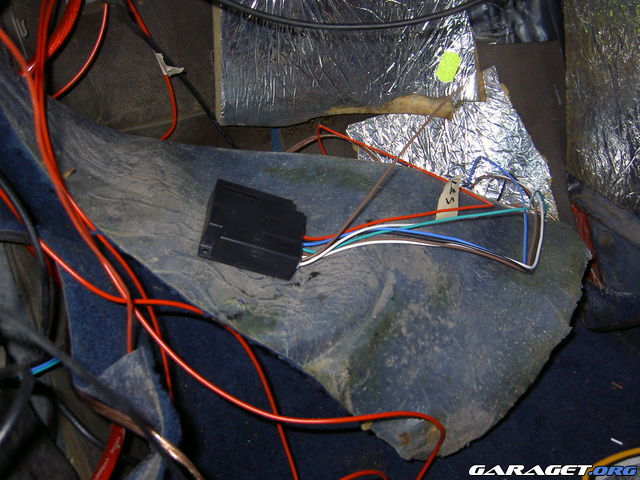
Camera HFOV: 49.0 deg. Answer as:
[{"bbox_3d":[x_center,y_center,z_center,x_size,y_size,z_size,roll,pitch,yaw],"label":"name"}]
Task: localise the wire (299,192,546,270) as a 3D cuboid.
[{"bbox_3d":[0.080,-0.007,0.575,0.194,0.025,0.057,1,53,-1],"label":"wire"}]

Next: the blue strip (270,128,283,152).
[{"bbox_3d":[-0.041,-0.093,0.655,0.010,0.008,0.023,1,53,-1],"label":"blue strip"}]

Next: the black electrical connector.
[{"bbox_3d":[-0.053,-0.008,0.560,0.069,0.027,0.060,15,57,3],"label":"black electrical connector"}]

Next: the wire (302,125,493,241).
[{"bbox_3d":[0.061,-0.050,0.600,0.151,0.035,0.097,1,53,-1],"label":"wire"}]

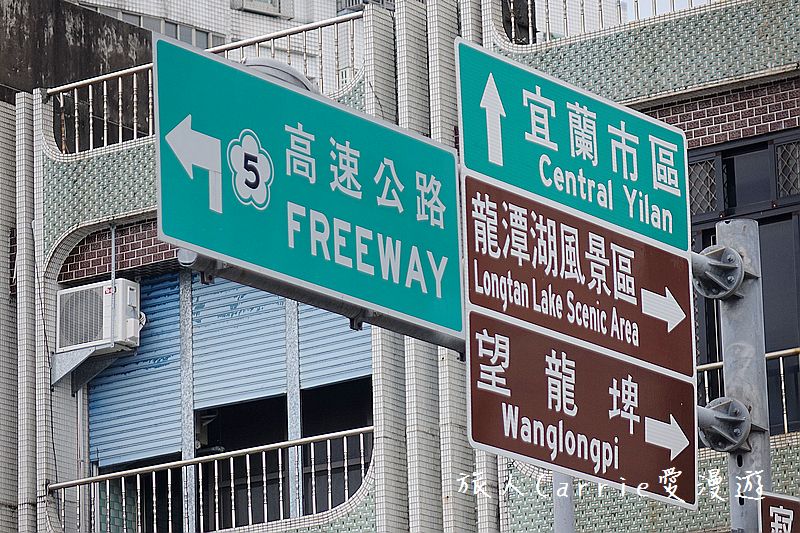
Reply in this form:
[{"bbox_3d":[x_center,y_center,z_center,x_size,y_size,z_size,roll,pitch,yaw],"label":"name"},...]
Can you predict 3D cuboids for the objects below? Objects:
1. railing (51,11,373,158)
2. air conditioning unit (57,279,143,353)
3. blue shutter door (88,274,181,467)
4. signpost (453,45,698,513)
[{"bbox_3d":[-1.606,-1.484,36.538,3.253,0.600,0.050,-12,-18,33],"label":"railing"},{"bbox_3d":[-2.504,0.439,36.955,0.685,0.533,0.265,-12,-18,33],"label":"air conditioning unit"},{"bbox_3d":[-2.207,0.864,37.143,0.978,1.519,0.050,-12,-18,33],"label":"blue shutter door"},{"bbox_3d":[0.939,0.084,23.615,0.070,2.164,2.225,-12,-18,34],"label":"signpost"}]

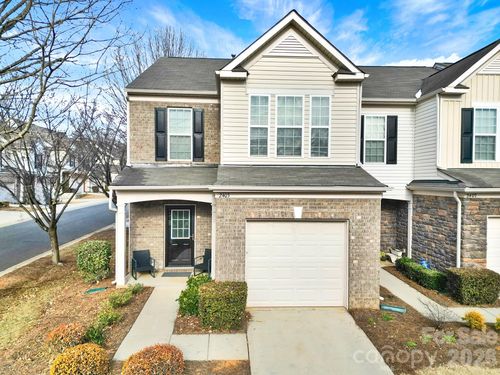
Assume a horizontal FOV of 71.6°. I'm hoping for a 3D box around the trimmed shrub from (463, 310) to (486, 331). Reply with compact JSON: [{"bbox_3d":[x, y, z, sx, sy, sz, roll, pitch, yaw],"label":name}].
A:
[{"bbox_3d":[4.864,2.859,7.490,0.450,0.420,0.450,1,0,-3],"label":"trimmed shrub"}]

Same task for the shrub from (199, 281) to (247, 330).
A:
[{"bbox_3d":[-0.602,2.603,7.753,1.020,0.820,0.680,1,0,-3],"label":"shrub"}]

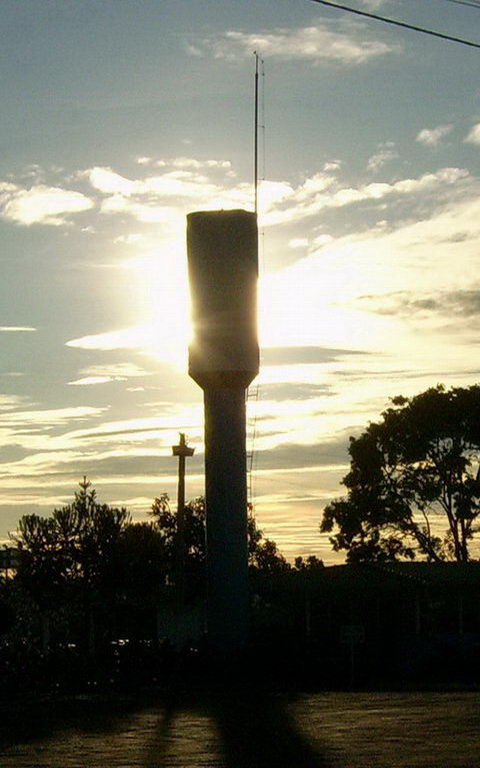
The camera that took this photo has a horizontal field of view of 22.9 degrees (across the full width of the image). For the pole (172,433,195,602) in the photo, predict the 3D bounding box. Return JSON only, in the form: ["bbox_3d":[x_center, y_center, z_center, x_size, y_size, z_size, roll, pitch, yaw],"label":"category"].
[{"bbox_3d":[-2.073,5.785,42.662,0.800,8.150,0.600,0,-10,0],"label":"pole"}]

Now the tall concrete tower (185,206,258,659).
[{"bbox_3d":[-0.497,1.520,39.379,2.390,15.320,2.390,0,-10,0],"label":"tall concrete tower"}]

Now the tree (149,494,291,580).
[{"bbox_3d":[-0.888,8.092,51.386,6.000,6.760,5.800,0,-10,0],"label":"tree"}]

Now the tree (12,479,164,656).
[{"bbox_3d":[-5.315,6.499,41.518,5.190,6.380,4.800,0,-10,0],"label":"tree"}]

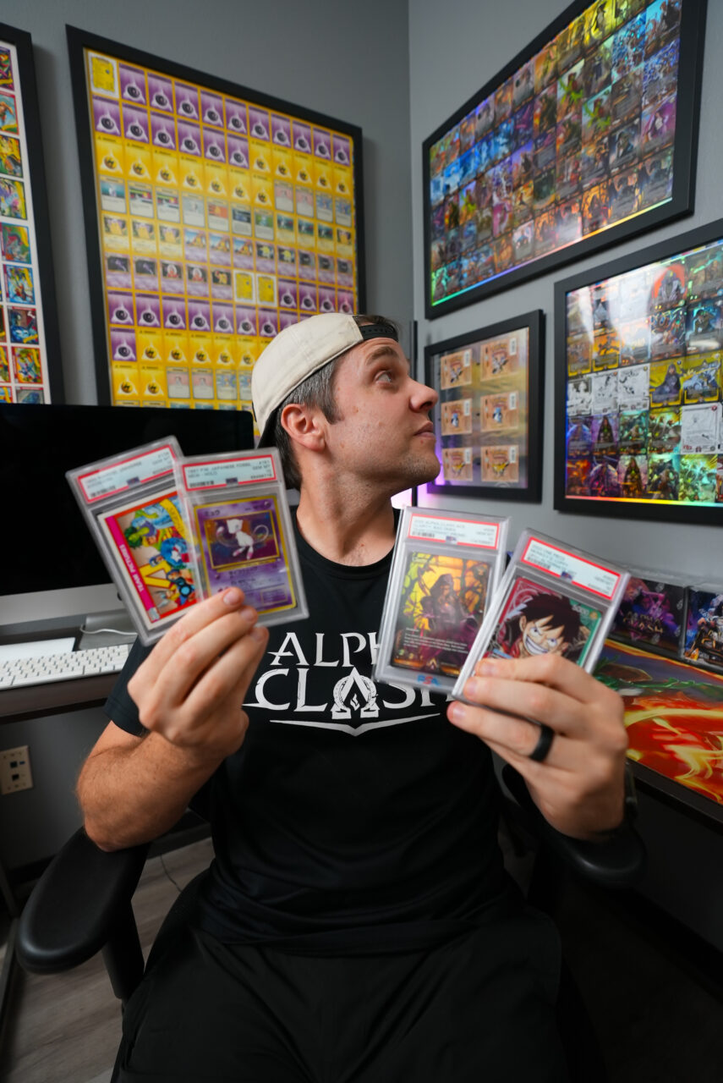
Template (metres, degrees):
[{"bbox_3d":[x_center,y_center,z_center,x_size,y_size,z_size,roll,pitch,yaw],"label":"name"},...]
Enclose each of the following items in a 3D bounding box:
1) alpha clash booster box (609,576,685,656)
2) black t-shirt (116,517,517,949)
[{"bbox_3d":[0.574,0.134,0.937,0.077,0.128,0.138,-5,8,-26],"label":"alpha clash booster box"},{"bbox_3d":[-0.015,0.210,0.630,0.540,0.520,0.300,-1,2,0],"label":"black t-shirt"}]

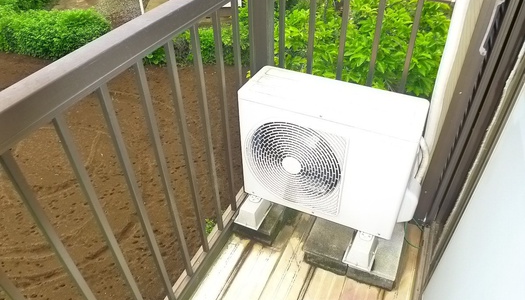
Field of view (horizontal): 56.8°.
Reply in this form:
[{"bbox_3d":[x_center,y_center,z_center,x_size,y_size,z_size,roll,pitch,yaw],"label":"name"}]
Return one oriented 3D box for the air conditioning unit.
[{"bbox_3d":[0.307,0.001,2.260,0.779,0.565,0.292,15,37,21],"label":"air conditioning unit"}]

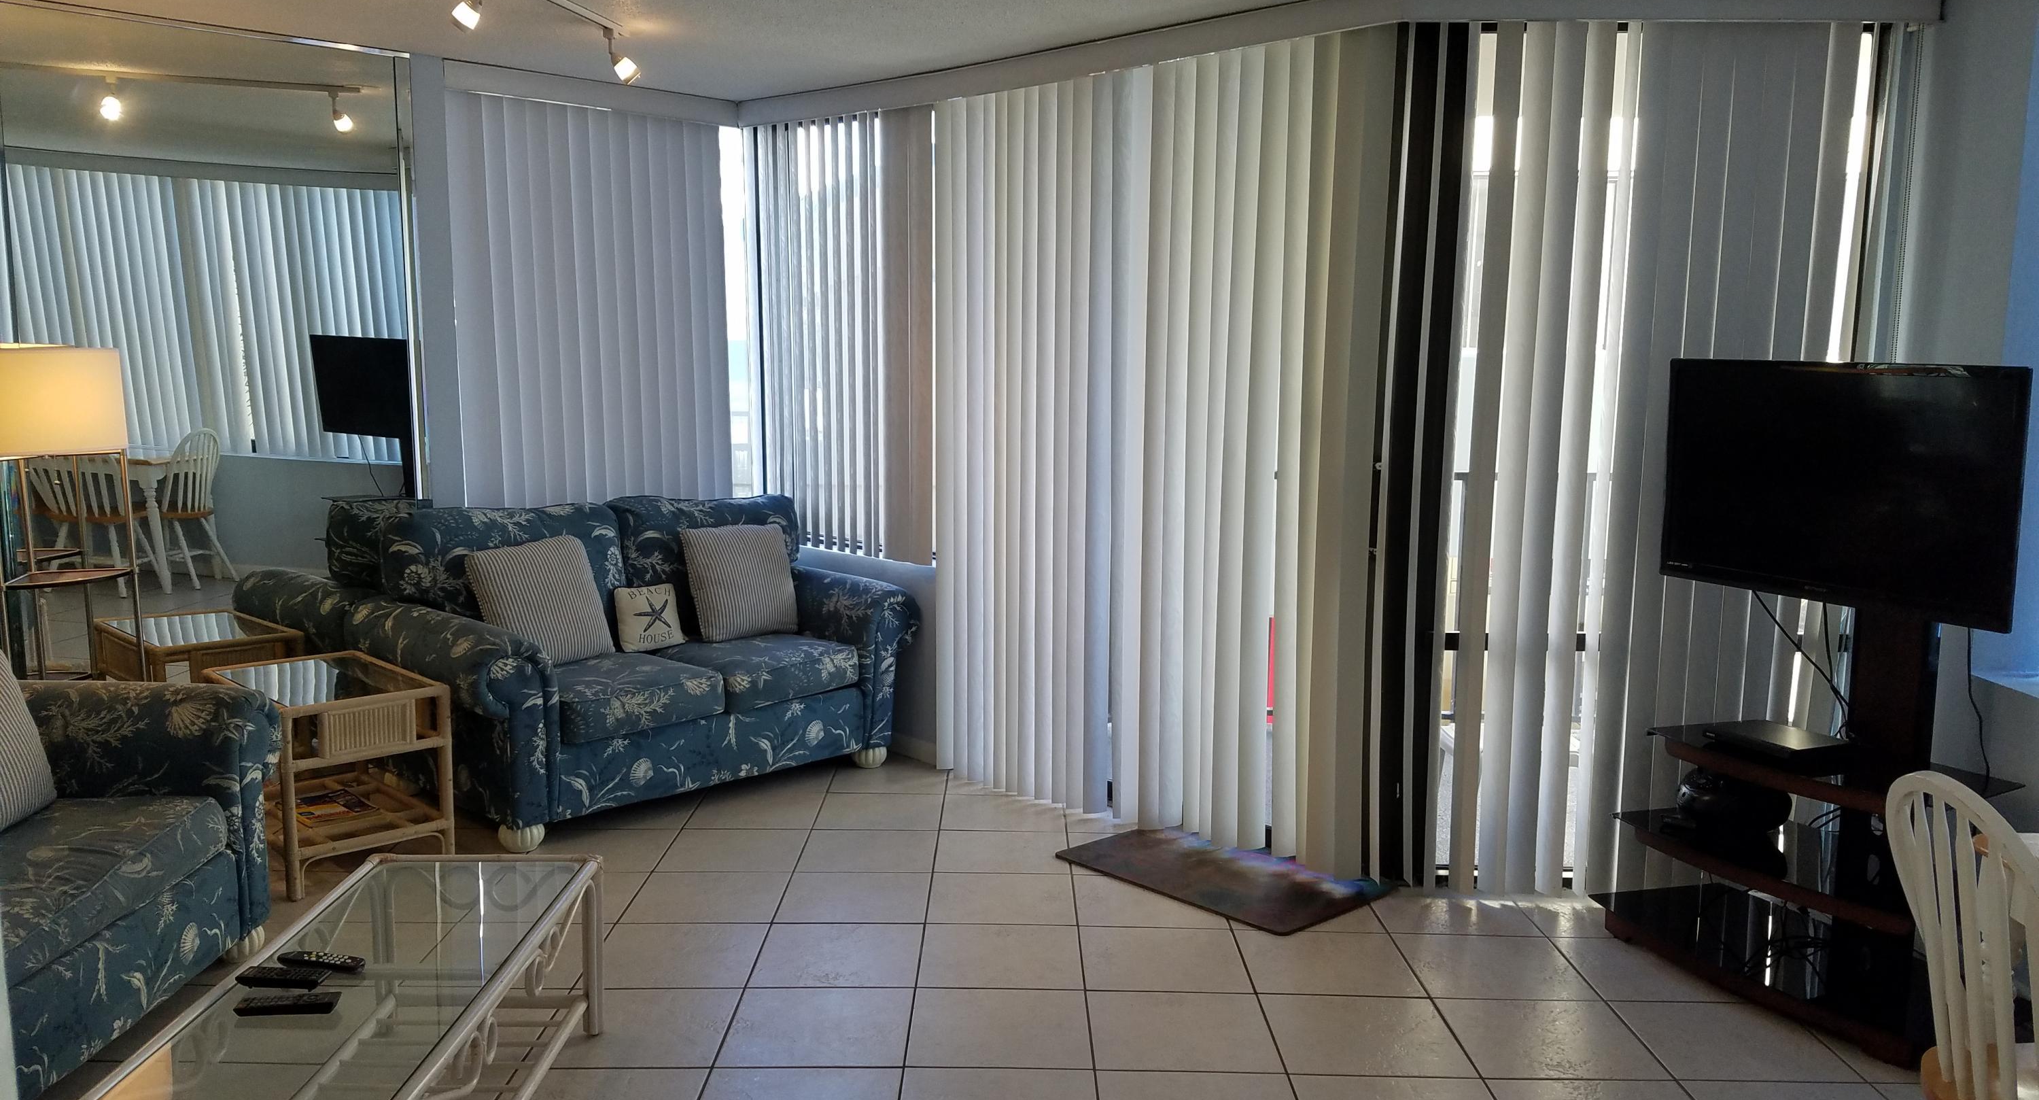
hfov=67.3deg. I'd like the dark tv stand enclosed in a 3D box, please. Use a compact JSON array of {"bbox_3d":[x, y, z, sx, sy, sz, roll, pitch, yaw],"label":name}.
[{"bbox_3d":[1.928,0.514,3.655,0.468,1.118,1.016,-3,8,-26],"label":"dark tv stand"}]

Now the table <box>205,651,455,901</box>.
[{"bbox_3d":[-1.993,0.639,4.458,0.459,0.547,0.683,-6,10,-45],"label":"table"}]

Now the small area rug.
[{"bbox_3d":[0.608,0.939,4.548,0.870,0.012,0.577,8,10,44],"label":"small area rug"}]

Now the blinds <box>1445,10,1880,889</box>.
[{"bbox_3d":[1.714,-0.216,4.227,0.996,2.378,0.089,1,7,0],"label":"blinds"}]

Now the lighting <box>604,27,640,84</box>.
[{"bbox_3d":[-1.153,-1.435,4.443,0.105,0.160,0.065,-5,9,-41],"label":"lighting"}]

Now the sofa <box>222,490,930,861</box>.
[{"bbox_3d":[-1.265,0.330,5.394,1.667,0.951,0.854,-6,10,-45],"label":"sofa"}]

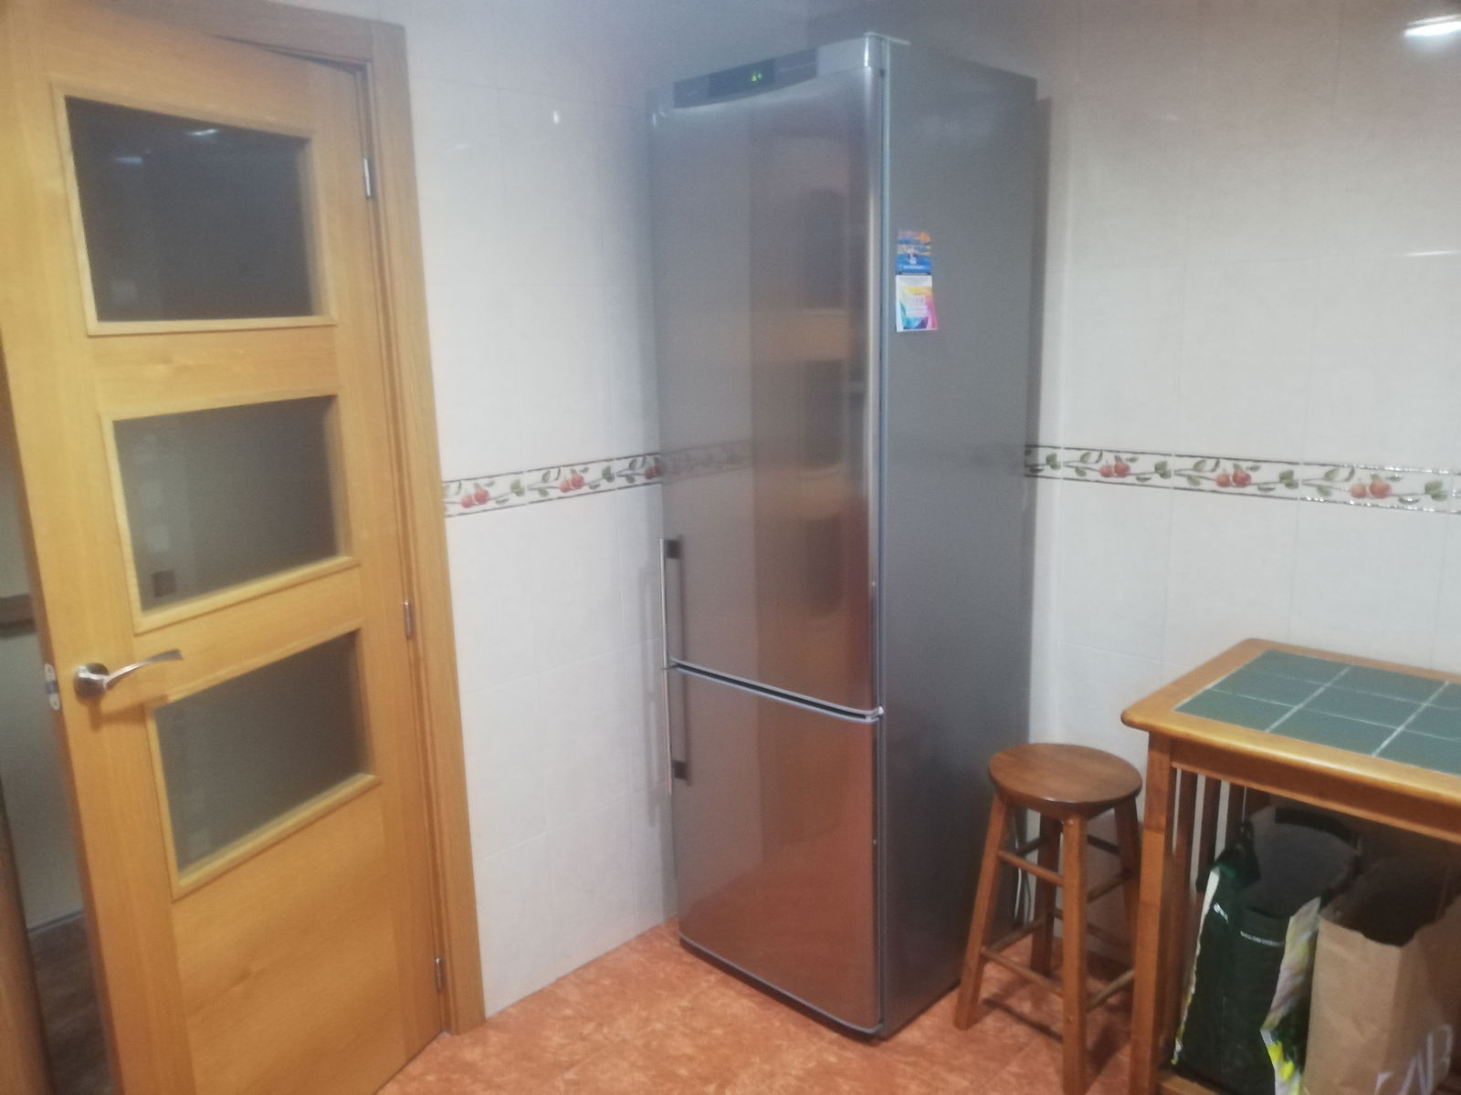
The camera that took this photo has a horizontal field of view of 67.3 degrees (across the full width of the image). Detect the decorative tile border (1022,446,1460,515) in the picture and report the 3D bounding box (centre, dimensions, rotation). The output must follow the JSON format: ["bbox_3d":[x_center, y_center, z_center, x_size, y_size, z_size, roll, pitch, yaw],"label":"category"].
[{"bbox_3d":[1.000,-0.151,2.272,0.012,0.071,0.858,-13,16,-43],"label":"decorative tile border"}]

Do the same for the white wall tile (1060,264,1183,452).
[{"bbox_3d":[0.849,-0.401,2.372,0.012,0.386,0.253,-13,16,-43],"label":"white wall tile"}]

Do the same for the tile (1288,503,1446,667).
[{"bbox_3d":[1.214,0.111,2.108,0.012,0.386,0.253,-13,16,-43],"label":"tile"}]

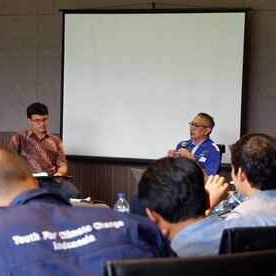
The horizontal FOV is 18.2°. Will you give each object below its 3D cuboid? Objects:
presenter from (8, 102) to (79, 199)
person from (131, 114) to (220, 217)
[{"bbox_3d":[-0.740,0.393,6.693,0.540,1.326,0.820,0,3,-22],"label":"presenter"},{"bbox_3d":[0.369,0.429,7.099,0.840,1.274,0.540,-1,3,-40],"label":"person"}]

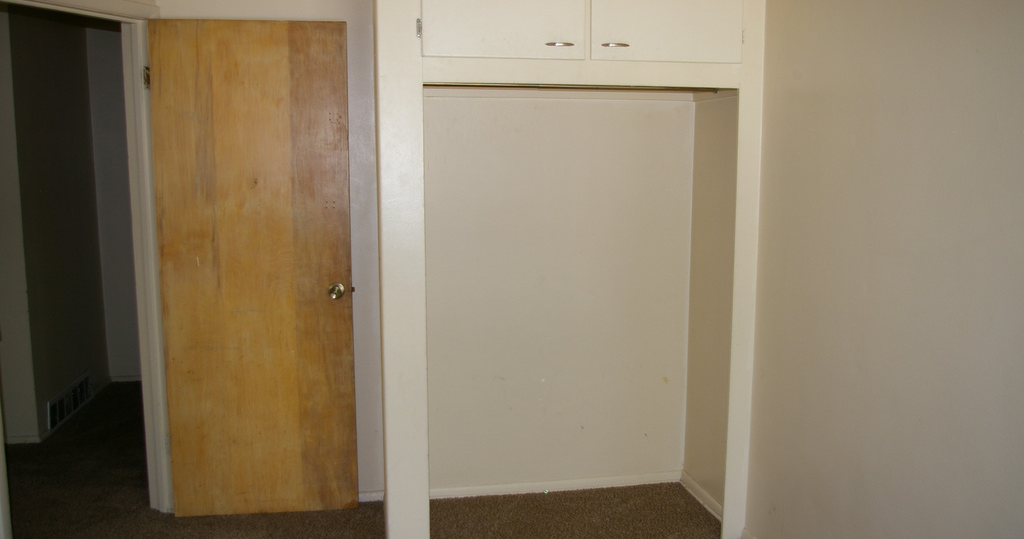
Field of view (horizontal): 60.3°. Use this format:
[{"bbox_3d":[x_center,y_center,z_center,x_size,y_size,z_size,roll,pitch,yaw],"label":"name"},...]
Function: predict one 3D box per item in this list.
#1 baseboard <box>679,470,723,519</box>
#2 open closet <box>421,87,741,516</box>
[{"bbox_3d":[0.846,1.002,3.830,0.020,0.062,0.564,-1,8,-10],"label":"baseboard"},{"bbox_3d":[0.229,0.176,3.570,1.242,1.766,0.614,-1,8,-10],"label":"open closet"}]

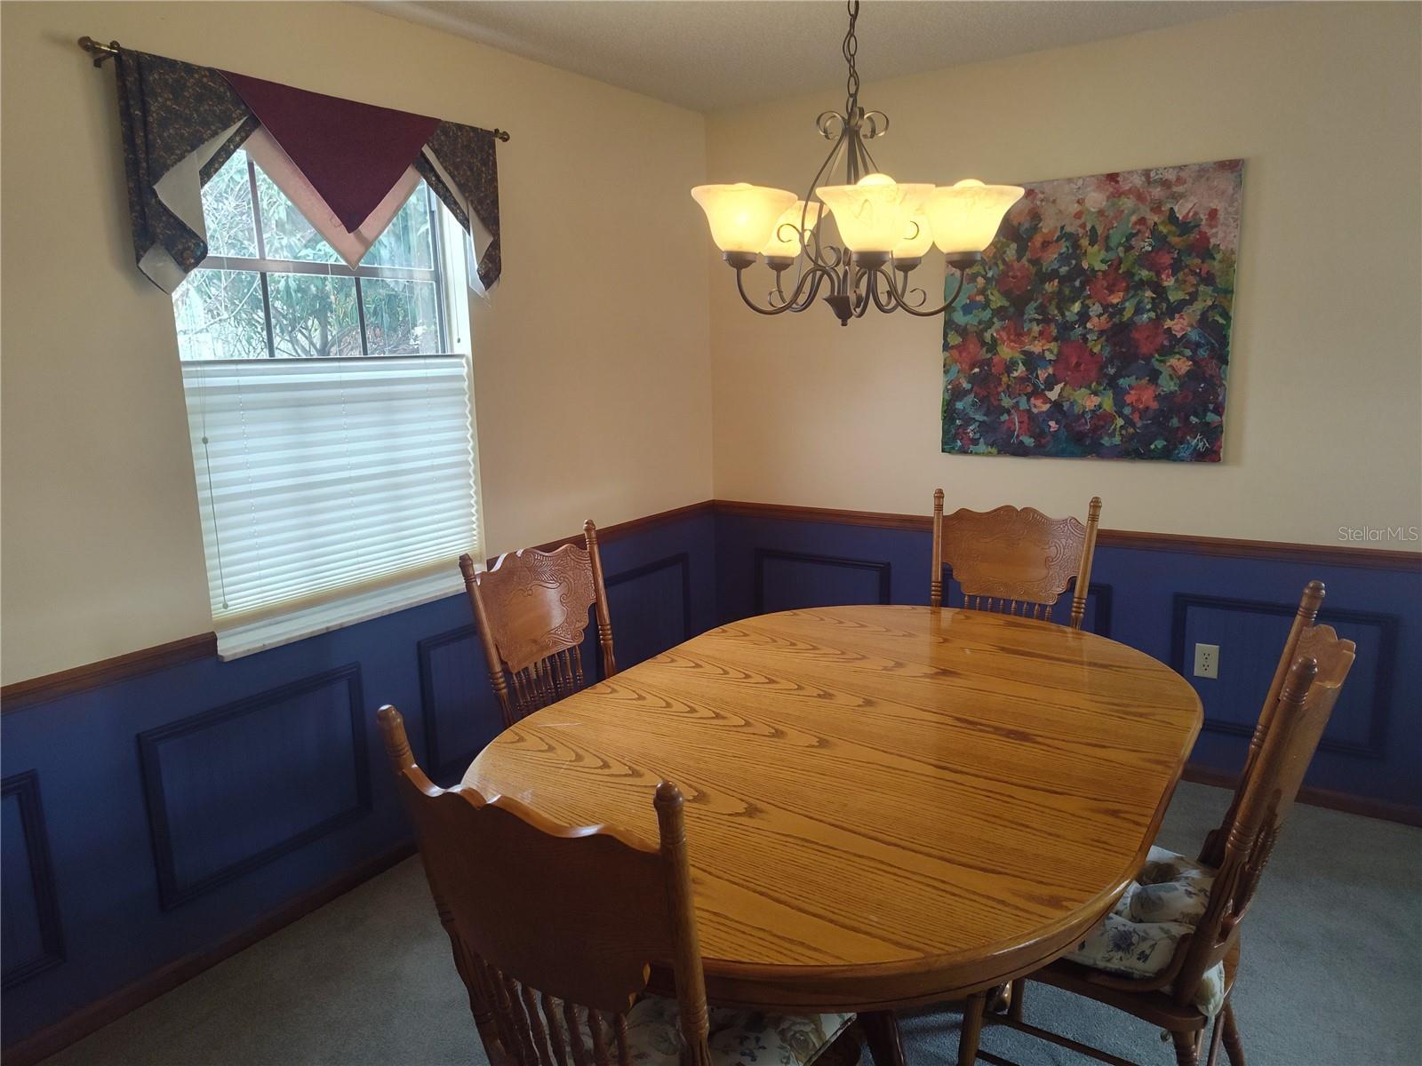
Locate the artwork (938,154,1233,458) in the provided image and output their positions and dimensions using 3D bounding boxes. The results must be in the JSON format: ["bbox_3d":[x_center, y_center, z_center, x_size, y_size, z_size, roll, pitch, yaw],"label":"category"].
[{"bbox_3d":[1.231,-0.710,3.177,0.914,0.914,0.038,6,13,33],"label":"artwork"}]

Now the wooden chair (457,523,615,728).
[{"bbox_3d":[-0.258,0.539,2.386,0.545,1.052,0.520,5,13,30],"label":"wooden chair"}]

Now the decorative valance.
[{"bbox_3d":[-0.952,-0.865,2.464,0.105,0.497,1.074,6,13,33],"label":"decorative valance"}]

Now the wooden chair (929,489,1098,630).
[{"bbox_3d":[0.827,0.434,2.772,0.520,1.052,0.545,5,13,30],"label":"wooden chair"}]

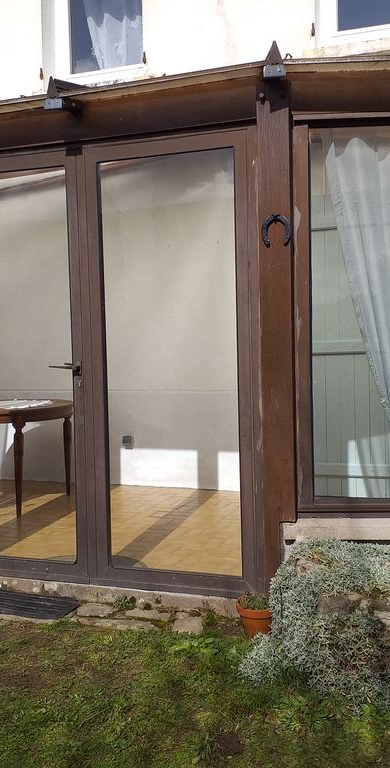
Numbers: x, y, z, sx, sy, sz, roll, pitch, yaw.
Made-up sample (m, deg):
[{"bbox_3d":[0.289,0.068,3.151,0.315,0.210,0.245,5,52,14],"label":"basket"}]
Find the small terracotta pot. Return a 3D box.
[{"bbox_3d":[0.266,1.039,3.376,0.178,0.160,0.178,-1,3,0],"label":"small terracotta pot"}]

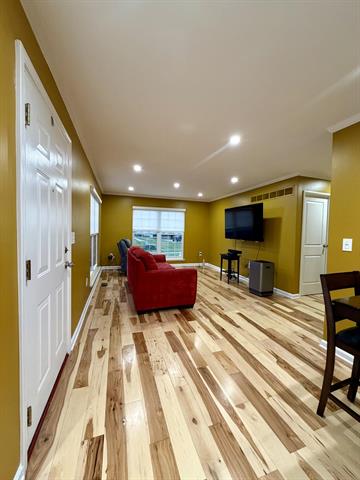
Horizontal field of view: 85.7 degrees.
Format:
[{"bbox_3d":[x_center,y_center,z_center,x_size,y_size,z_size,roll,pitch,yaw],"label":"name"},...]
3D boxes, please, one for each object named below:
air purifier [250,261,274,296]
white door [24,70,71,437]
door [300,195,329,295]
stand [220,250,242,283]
[{"bbox_3d":[1.697,0.800,4.041,0.350,0.670,0.310,1,3,-18],"label":"air purifier"},{"bbox_3d":[-0.961,0.116,1.441,0.060,2.030,0.914,1,3,-18],"label":"white door"},{"bbox_3d":[2.824,0.140,4.090,0.680,2.030,0.055,1,3,-18],"label":"door"},{"bbox_3d":[1.293,0.730,4.980,0.370,0.710,0.380,1,3,-18],"label":"stand"}]

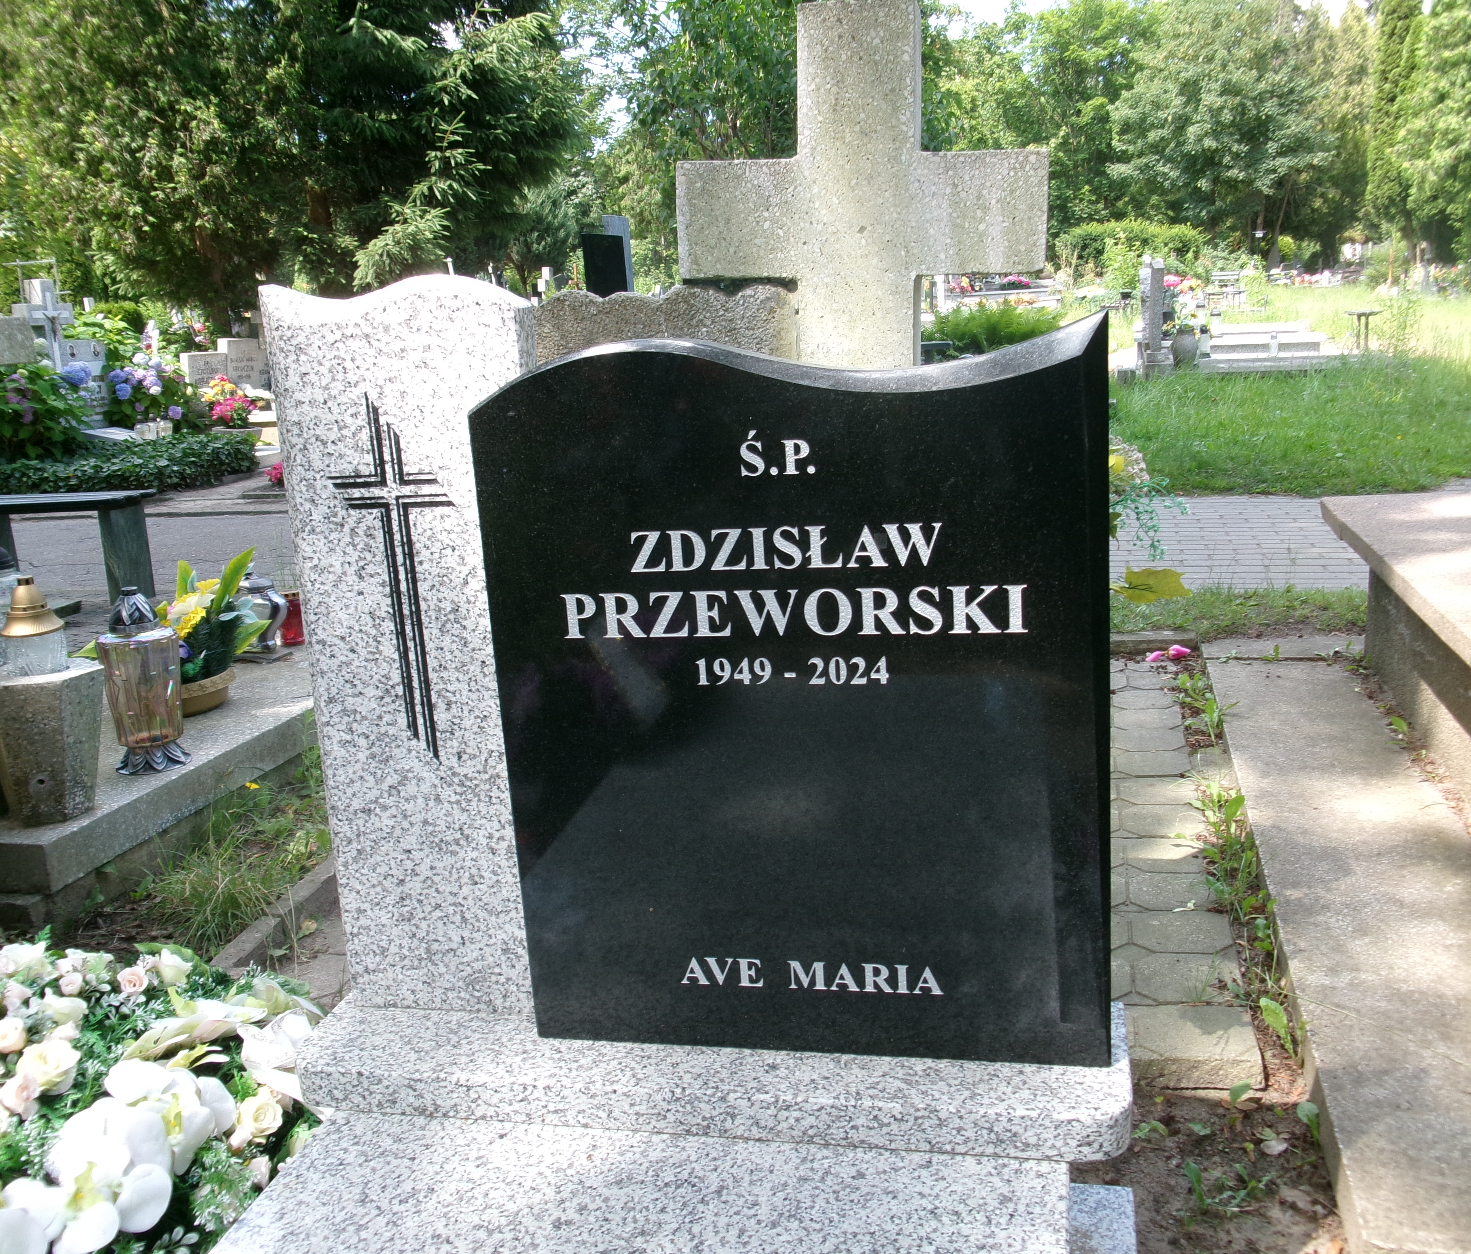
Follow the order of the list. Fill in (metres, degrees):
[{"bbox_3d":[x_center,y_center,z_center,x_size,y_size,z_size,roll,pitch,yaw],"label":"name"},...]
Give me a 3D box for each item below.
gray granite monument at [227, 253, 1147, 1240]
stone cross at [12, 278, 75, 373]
[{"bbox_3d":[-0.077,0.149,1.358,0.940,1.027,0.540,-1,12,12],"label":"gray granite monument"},{"bbox_3d":[-6.904,-2.979,13.500,0.200,1.000,0.600,0,13,14],"label":"stone cross"}]

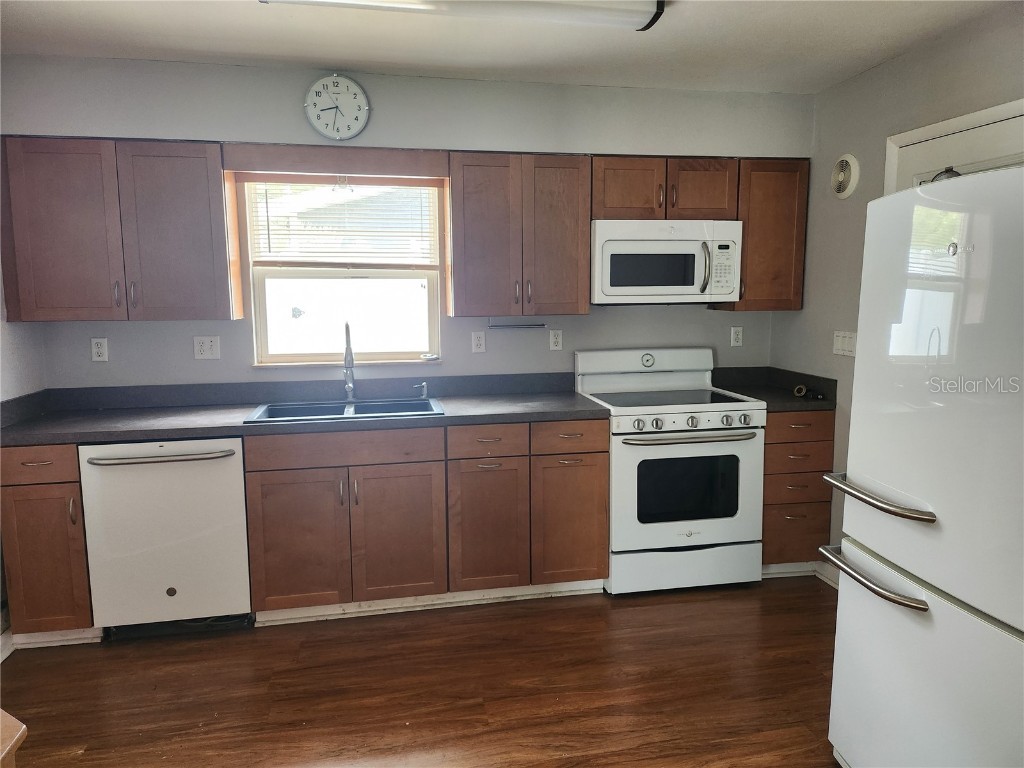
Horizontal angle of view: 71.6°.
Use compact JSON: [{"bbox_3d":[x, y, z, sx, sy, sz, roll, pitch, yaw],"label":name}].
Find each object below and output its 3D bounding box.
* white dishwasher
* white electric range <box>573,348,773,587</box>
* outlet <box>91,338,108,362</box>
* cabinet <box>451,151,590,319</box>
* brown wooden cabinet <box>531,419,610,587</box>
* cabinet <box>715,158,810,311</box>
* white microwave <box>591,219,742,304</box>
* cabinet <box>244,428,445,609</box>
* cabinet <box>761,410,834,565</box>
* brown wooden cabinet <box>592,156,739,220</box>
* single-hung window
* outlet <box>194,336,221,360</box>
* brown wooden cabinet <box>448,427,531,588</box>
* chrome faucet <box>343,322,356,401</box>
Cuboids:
[{"bbox_3d":[-1.476,0.585,3.211,0.614,0.769,0.611,-2,7,-11],"label":"white dishwasher"},{"bbox_3d":[0.781,0.407,3.622,0.764,1.120,0.675,-2,7,-11],"label":"white electric range"},{"bbox_3d":[-1.957,-0.161,3.372,0.070,0.111,0.012,-2,7,-11],"label":"outlet"},{"bbox_3d":[0.021,-0.725,3.545,0.675,0.762,0.320,-2,7,-11],"label":"cabinet"},{"bbox_3d":[0.208,0.512,3.560,0.377,0.764,0.630,-2,7,-11],"label":"brown wooden cabinet"},{"bbox_3d":[1.308,-0.773,3.811,0.392,0.763,0.325,-2,7,-11],"label":"cabinet"},{"bbox_3d":[0.742,-0.616,3.668,0.760,0.396,0.390,-2,7,-11],"label":"white microwave"},{"bbox_3d":[-0.759,0.552,3.375,0.835,0.759,0.611,-2,7,-11],"label":"cabinet"},{"bbox_3d":[1.352,0.477,3.801,0.379,0.759,0.611,-2,7,-11],"label":"cabinet"},{"bbox_3d":[0.734,-0.982,3.670,0.773,0.299,0.325,-2,7,-11],"label":"brown wooden cabinet"},{"bbox_3d":[-0.832,-0.552,3.592,0.925,0.895,0.099,-2,7,-11],"label":"single-hung window"},{"bbox_3d":[-1.486,-0.174,3.467,0.116,0.113,0.012,-2,7,-11],"label":"outlet"},{"bbox_3d":[-0.161,0.525,3.486,0.374,0.764,0.630,-2,7,-11],"label":"brown wooden cabinet"},{"bbox_3d":[-0.786,-0.093,3.414,0.062,0.402,0.240,-2,7,-11],"label":"chrome faucet"}]

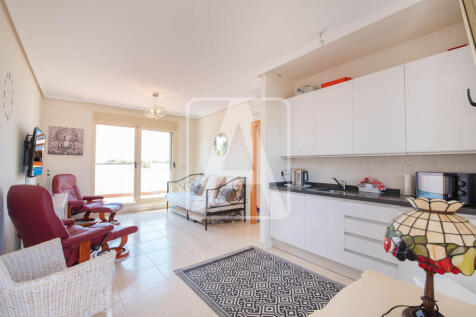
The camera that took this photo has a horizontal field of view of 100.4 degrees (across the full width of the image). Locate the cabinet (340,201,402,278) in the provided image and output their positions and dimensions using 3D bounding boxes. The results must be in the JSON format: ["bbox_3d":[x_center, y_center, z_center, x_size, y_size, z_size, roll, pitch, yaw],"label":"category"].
[{"bbox_3d":[1.558,0.833,2.218,0.550,0.706,0.476,1,-2,-40],"label":"cabinet"}]

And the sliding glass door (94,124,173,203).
[{"bbox_3d":[-2.639,0.175,5.208,1.850,1.950,0.100,1,-2,-40],"label":"sliding glass door"}]

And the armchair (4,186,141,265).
[{"bbox_3d":[-1.851,0.821,2.346,0.806,1.058,1.068,-1,-1,30],"label":"armchair"}]

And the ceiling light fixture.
[{"bbox_3d":[-1.680,-1.070,4.000,0.400,0.527,0.400,1,-2,-40],"label":"ceiling light fixture"}]

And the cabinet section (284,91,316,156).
[{"bbox_3d":[1.018,-0.473,3.008,0.340,0.891,0.562,1,-1,-40],"label":"cabinet section"}]

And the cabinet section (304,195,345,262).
[{"bbox_3d":[1.245,0.841,2.589,0.550,0.706,0.494,1,-2,-40],"label":"cabinet section"}]

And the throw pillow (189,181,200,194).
[{"bbox_3d":[-1.077,0.714,4.980,0.130,0.360,0.380,26,-17,-36],"label":"throw pillow"}]

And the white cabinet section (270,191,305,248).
[{"bbox_3d":[0.883,0.823,2.930,0.550,0.713,0.567,1,-1,-40],"label":"white cabinet section"}]

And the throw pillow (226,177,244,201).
[{"bbox_3d":[-0.114,0.642,4.196,0.160,0.460,0.450,24,-16,-37],"label":"throw pillow"}]

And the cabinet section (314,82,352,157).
[{"bbox_3d":[1.365,-0.500,2.704,0.310,0.910,0.491,1,-2,-40],"label":"cabinet section"}]

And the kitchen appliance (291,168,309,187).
[{"bbox_3d":[0.885,0.277,2.887,0.245,0.255,0.175,-1,-1,28],"label":"kitchen appliance"}]

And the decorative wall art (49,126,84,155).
[{"bbox_3d":[-3.685,-0.367,4.277,0.572,0.585,0.030,1,-2,-40],"label":"decorative wall art"}]

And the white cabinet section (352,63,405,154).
[{"bbox_3d":[1.683,-0.508,2.328,0.310,0.910,0.494,1,-2,-40],"label":"white cabinet section"}]

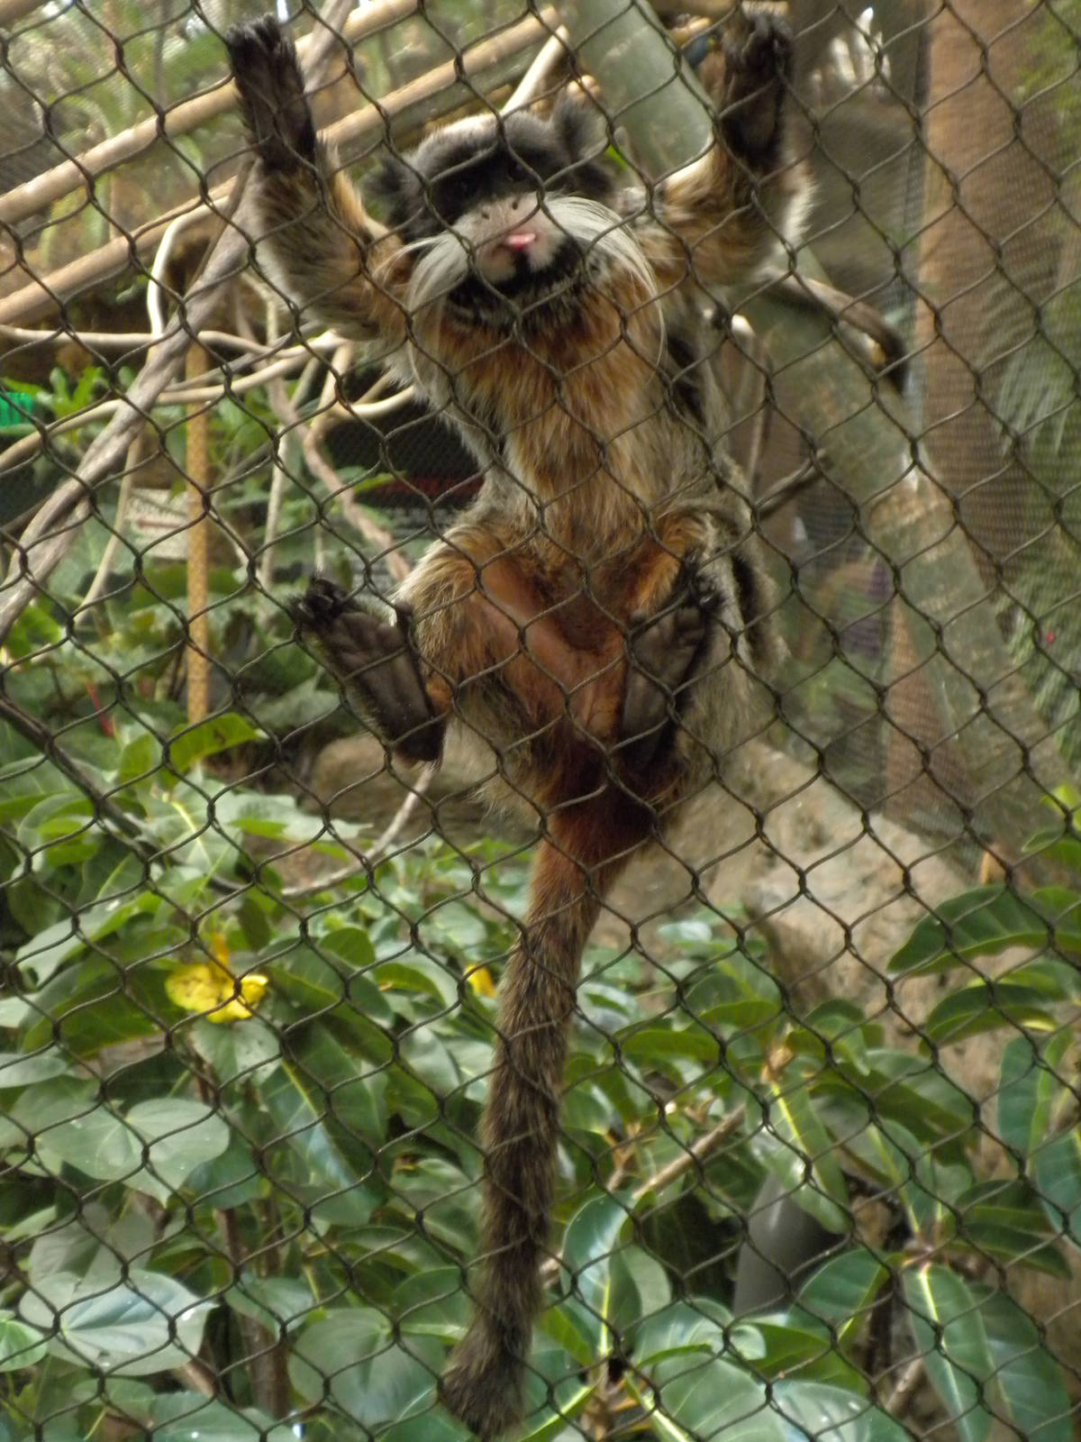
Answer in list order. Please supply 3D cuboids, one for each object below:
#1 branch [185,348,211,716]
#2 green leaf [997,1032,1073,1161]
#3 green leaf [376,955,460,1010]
[{"bbox_3d":[-0.348,-0.195,2.200,0.024,0.410,0.024,0,7,-8],"label":"branch"},{"bbox_3d":[0.317,0.241,1.400,0.040,0.085,0.026,14,7,11],"label":"green leaf"},{"bbox_3d":[-0.085,0.181,1.500,0.064,0.034,0.036,24,12,5],"label":"green leaf"}]

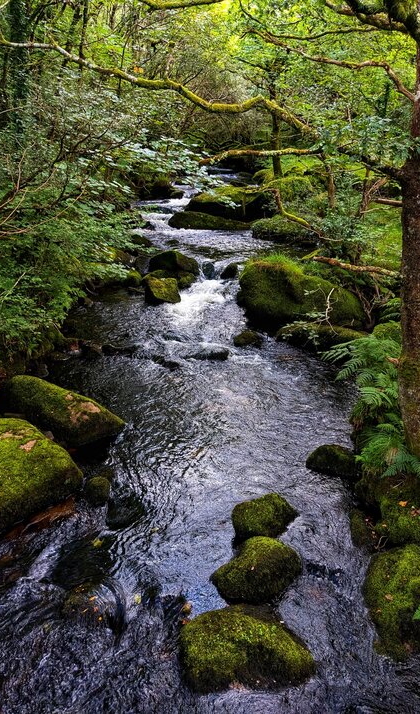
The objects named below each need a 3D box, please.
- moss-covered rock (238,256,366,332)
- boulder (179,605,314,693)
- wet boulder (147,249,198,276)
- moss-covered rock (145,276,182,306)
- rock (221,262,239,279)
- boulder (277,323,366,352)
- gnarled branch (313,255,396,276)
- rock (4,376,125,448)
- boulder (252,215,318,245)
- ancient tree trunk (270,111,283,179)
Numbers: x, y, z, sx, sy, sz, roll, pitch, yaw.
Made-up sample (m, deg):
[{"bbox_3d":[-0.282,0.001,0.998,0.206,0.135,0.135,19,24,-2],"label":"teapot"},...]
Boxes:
[{"bbox_3d":[1.554,-1.143,9.335,2.128,1.026,1.490,0,22,0],"label":"moss-covered rock"},{"bbox_3d":[0.234,1.838,3.600,0.879,0.367,0.492,0,21,0],"label":"boulder"},{"bbox_3d":[-0.731,-1.874,11.113,0.999,0.550,0.799,0,22,0],"label":"wet boulder"},{"bbox_3d":[-0.974,-1.362,11.382,0.730,0.542,0.620,0,21,0],"label":"moss-covered rock"},{"bbox_3d":[0.386,-1.722,10.977,0.355,0.268,0.355,0,22,0],"label":"rock"},{"bbox_3d":[1.835,-0.350,9.174,1.456,0.355,0.728,4,21,11],"label":"boulder"},{"bbox_3d":[2.498,-1.552,9.500,1.550,0.200,0.250,10,21,-4],"label":"gnarled branch"},{"bbox_3d":[-1.644,0.539,6.176,1.485,0.515,0.817,12,25,28],"label":"rock"},{"bbox_3d":[1.774,-3.042,13.217,1.507,0.639,1.055,0,22,0],"label":"boulder"},{"bbox_3d":[2.065,-6.568,17.300,0.300,1.950,0.300,0,22,0],"label":"ancient tree trunk"}]

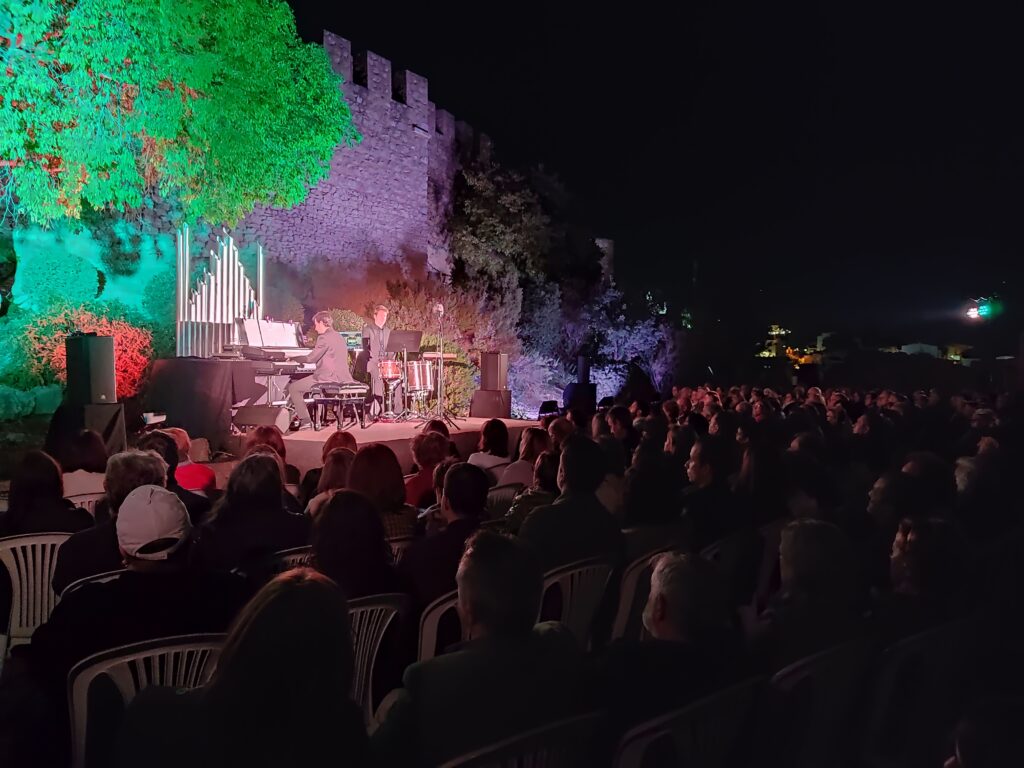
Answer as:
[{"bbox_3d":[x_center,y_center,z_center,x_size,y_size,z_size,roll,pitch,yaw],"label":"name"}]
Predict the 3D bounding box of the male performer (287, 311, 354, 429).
[{"bbox_3d":[-2.300,-0.170,9.250,0.850,1.380,0.550,0,0,14],"label":"male performer"}]

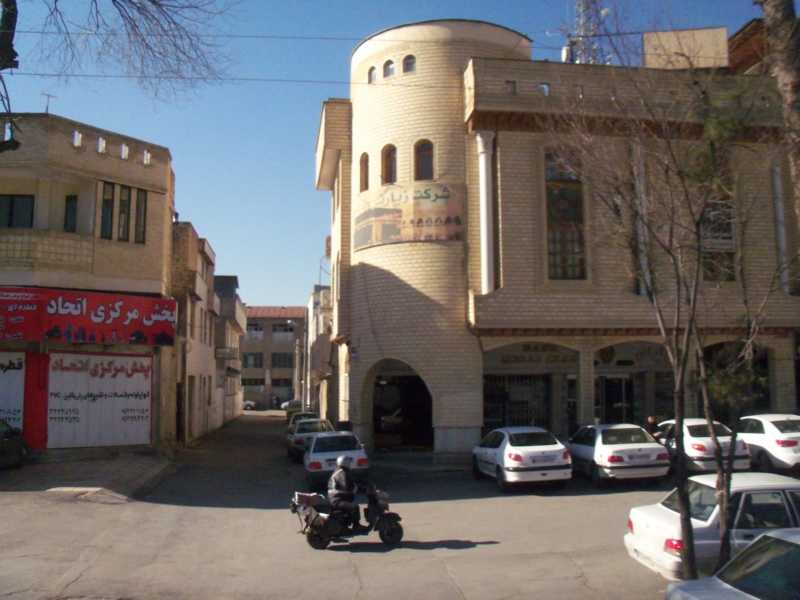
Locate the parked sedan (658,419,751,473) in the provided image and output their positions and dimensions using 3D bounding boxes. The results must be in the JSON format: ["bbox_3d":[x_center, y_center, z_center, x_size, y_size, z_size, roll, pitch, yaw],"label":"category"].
[{"bbox_3d":[7.693,4.018,22.164,1.660,1.450,4.200,0,-7,-6],"label":"parked sedan"}]

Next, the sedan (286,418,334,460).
[{"bbox_3d":[-2.876,4.601,26.743,1.650,1.420,4.200,1,-7,-7],"label":"sedan"}]

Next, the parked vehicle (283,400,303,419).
[{"bbox_3d":[-8.167,8.574,62.463,1.650,1.450,4.100,1,-7,-8],"label":"parked vehicle"}]

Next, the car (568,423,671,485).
[{"bbox_3d":[4.980,3.797,20.187,1.710,1.420,4.450,1,-7,-7],"label":"car"}]

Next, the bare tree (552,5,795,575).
[{"bbox_3d":[2.651,0.090,7.841,2.300,6.217,2.200,0,-7,0],"label":"bare tree"}]

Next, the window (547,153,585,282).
[{"bbox_3d":[5.116,-2.639,25.196,1.200,4.120,0.200,0,-7,-6],"label":"window"}]

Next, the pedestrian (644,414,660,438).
[{"bbox_3d":[6.600,3.814,21.191,0.500,1.650,0.350,-4,-8,30],"label":"pedestrian"}]

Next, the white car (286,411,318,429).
[{"bbox_3d":[-3.822,5.281,32.906,1.660,1.420,4.200,1,-7,-7],"label":"white car"}]

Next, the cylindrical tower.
[{"bbox_3d":[1.590,-1.778,28.721,6.800,13.839,6.800,0,-7,0],"label":"cylindrical tower"}]

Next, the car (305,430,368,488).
[{"bbox_3d":[-1.863,4.334,22.354,1.605,1.450,3.950,1,-7,-8],"label":"car"}]

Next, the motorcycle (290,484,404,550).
[{"bbox_3d":[-0.862,3.525,13.273,1.880,1.020,0.680,1,-7,-14],"label":"motorcycle"}]

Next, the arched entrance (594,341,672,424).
[{"bbox_3d":[7.935,3.316,27.289,3.049,3.781,0.800,0,-7,-7],"label":"arched entrance"}]

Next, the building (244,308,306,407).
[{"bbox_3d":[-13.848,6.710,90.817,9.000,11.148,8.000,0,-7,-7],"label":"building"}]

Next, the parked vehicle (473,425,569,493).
[{"bbox_3d":[2.850,3.899,20.478,1.670,1.450,4.200,1,-7,-8],"label":"parked vehicle"}]

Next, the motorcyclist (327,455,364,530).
[{"bbox_3d":[-0.843,3.086,12.979,0.660,1.224,0.520,1,-7,-15],"label":"motorcyclist"}]

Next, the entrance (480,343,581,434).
[{"bbox_3d":[4.211,3.344,26.886,3.202,3.847,0.800,0,-7,-7],"label":"entrance"}]

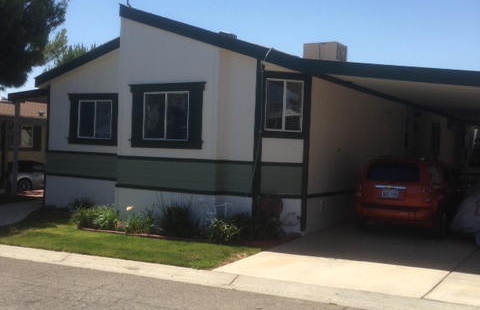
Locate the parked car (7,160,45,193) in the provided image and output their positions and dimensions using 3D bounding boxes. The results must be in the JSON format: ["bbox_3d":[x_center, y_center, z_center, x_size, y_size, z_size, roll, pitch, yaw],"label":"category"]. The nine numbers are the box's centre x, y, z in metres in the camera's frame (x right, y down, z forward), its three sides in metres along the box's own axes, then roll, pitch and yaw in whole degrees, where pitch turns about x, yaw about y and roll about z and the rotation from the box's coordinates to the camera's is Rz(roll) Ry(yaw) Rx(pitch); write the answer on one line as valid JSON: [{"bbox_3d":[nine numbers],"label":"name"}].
[{"bbox_3d":[-8.960,0.923,26.741,1.800,1.450,4.500,2,0,31],"label":"parked car"}]

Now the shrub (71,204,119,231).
[{"bbox_3d":[-2.972,1.242,12.499,0.950,0.480,0.700,2,0,31],"label":"shrub"}]

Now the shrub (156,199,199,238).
[{"bbox_3d":[-1.166,1.184,11.598,0.760,0.680,0.700,2,0,0],"label":"shrub"}]

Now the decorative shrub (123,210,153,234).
[{"bbox_3d":[-2.000,1.296,11.949,0.580,0.430,0.500,2,0,31],"label":"decorative shrub"}]

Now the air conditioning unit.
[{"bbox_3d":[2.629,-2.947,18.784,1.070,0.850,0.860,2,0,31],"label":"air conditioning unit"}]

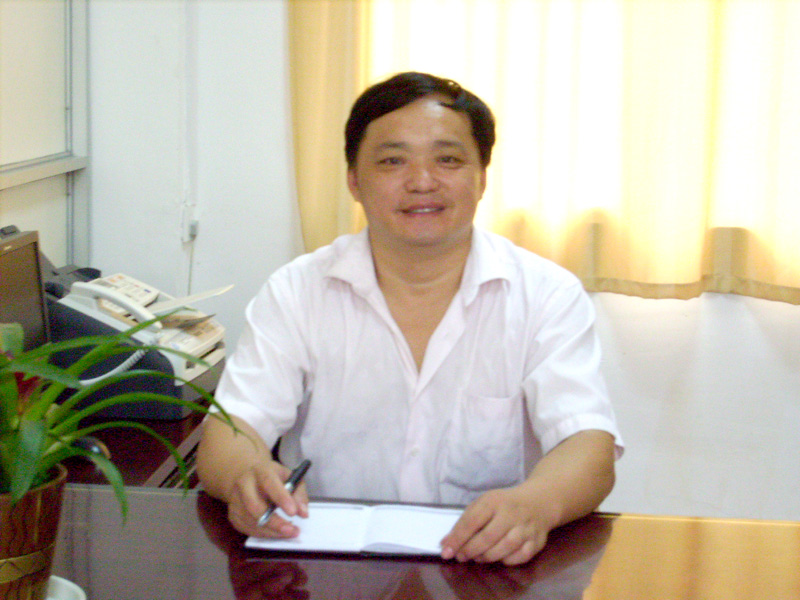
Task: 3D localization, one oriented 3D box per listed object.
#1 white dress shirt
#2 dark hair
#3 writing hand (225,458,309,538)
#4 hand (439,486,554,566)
[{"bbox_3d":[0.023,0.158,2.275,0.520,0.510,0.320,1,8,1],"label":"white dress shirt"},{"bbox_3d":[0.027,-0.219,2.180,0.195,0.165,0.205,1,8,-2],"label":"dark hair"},{"bbox_3d":[-0.161,0.243,2.015,0.085,0.088,0.125,-5,10,-33],"label":"writing hand"},{"bbox_3d":[0.112,0.264,1.935,0.092,0.075,0.148,8,11,40],"label":"hand"}]

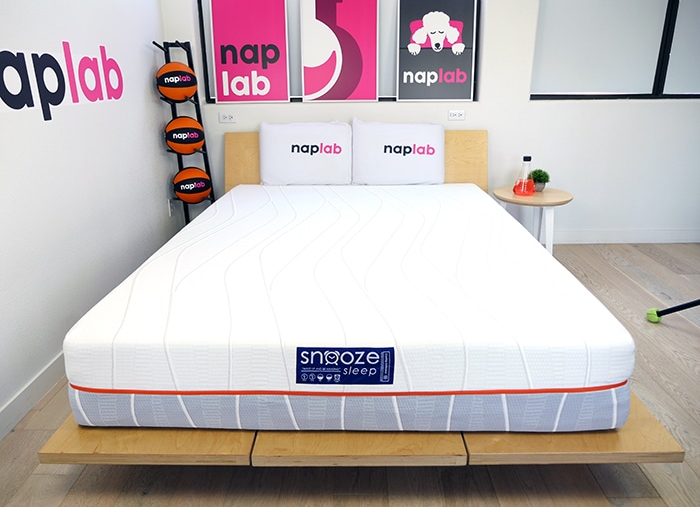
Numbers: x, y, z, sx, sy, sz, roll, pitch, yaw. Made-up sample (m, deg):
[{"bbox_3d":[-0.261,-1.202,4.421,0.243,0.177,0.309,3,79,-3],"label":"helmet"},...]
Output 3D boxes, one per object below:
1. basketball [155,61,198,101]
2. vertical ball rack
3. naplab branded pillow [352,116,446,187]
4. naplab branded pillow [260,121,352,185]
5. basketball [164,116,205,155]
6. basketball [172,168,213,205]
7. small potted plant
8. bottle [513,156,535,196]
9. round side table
[{"bbox_3d":[-1.082,-1.065,3.026,0.240,0.240,0.240,-7,21,-17],"label":"basketball"},{"bbox_3d":[-1.083,-0.650,3.223,0.200,1.390,0.240,0,20,2],"label":"vertical ball rack"},{"bbox_3d":[0.316,-0.651,3.160,0.600,0.415,0.140,0,4,2],"label":"naplab branded pillow"},{"bbox_3d":[-0.283,-0.643,3.160,0.600,0.415,0.140,0,4,2],"label":"naplab branded pillow"},{"bbox_3d":[-1.065,-0.758,3.136,0.240,0.240,0.240,-7,21,-17],"label":"basketball"},{"bbox_3d":[-1.050,-0.452,3.245,0.240,0.240,0.240,-7,21,-17],"label":"basketball"},{"bbox_3d":[1.256,-0.481,3.189,0.140,0.140,0.140,0,20,2],"label":"small potted plant"},{"bbox_3d":[1.128,-0.496,3.099,0.140,0.234,0.140,0,20,2],"label":"bottle"},{"bbox_3d":[1.181,-0.171,3.180,0.485,0.435,0.485,0,20,2],"label":"round side table"}]

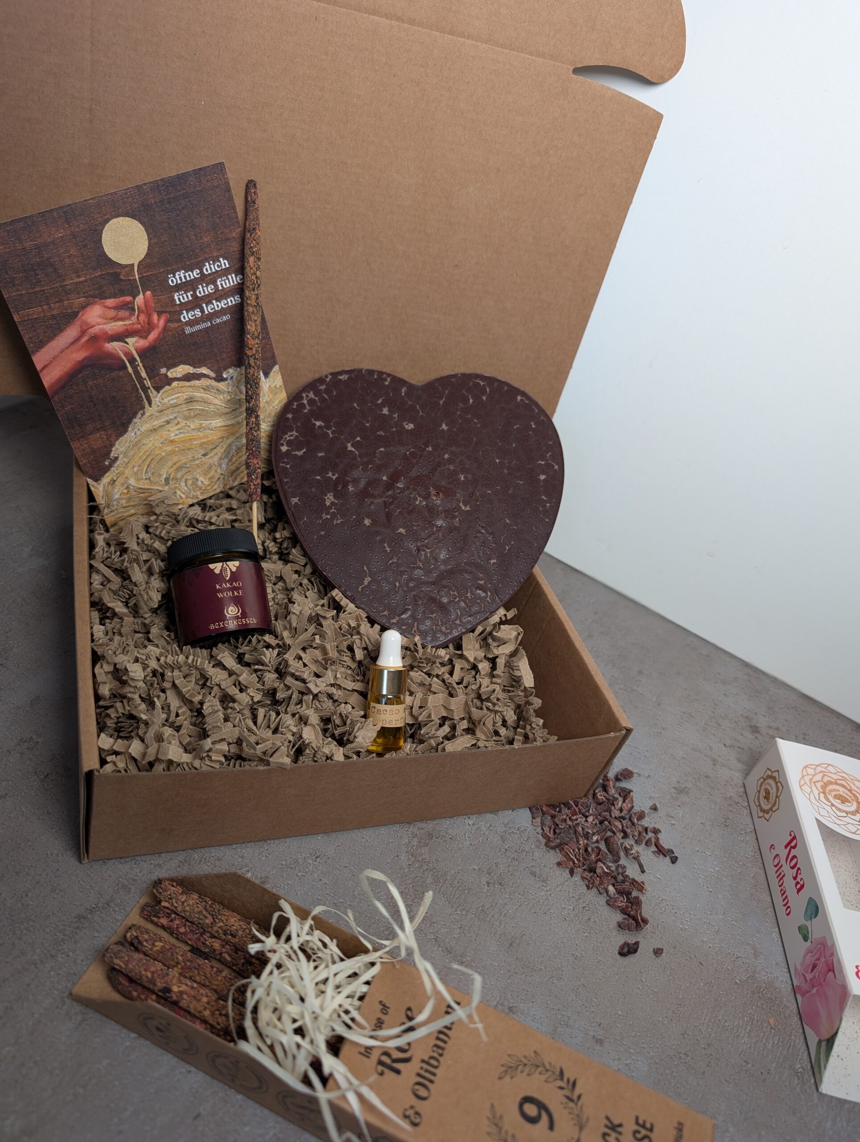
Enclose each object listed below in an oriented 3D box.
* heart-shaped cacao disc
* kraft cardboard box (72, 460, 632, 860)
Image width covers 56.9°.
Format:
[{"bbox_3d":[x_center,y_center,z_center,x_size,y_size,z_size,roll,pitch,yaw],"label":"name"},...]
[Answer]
[{"bbox_3d":[-0.003,-0.032,0.398,0.149,0.016,0.140,-1,79,-14],"label":"heart-shaped cacao disc"},{"bbox_3d":[-0.050,0.017,0.385,0.222,0.053,0.208,1,41,-26],"label":"kraft cardboard box"}]

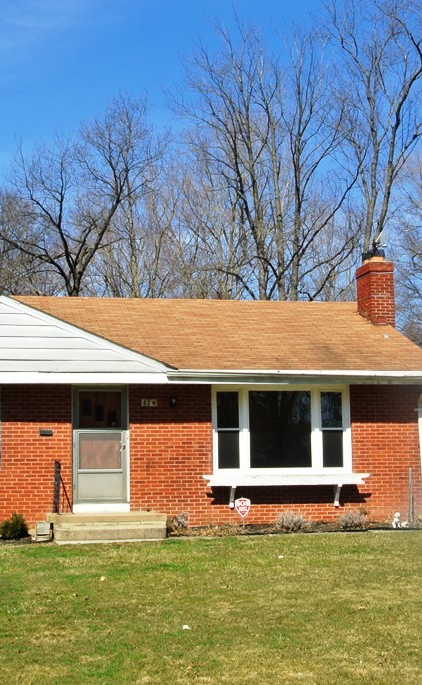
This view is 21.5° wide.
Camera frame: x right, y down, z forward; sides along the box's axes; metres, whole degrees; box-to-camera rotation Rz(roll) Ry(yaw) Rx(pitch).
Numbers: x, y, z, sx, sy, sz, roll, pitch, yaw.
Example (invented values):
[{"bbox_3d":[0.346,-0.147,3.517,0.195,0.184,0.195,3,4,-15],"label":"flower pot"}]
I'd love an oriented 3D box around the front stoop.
[{"bbox_3d":[-1.755,3.085,18.659,1.900,0.400,1.620,1,-7,-11],"label":"front stoop"}]

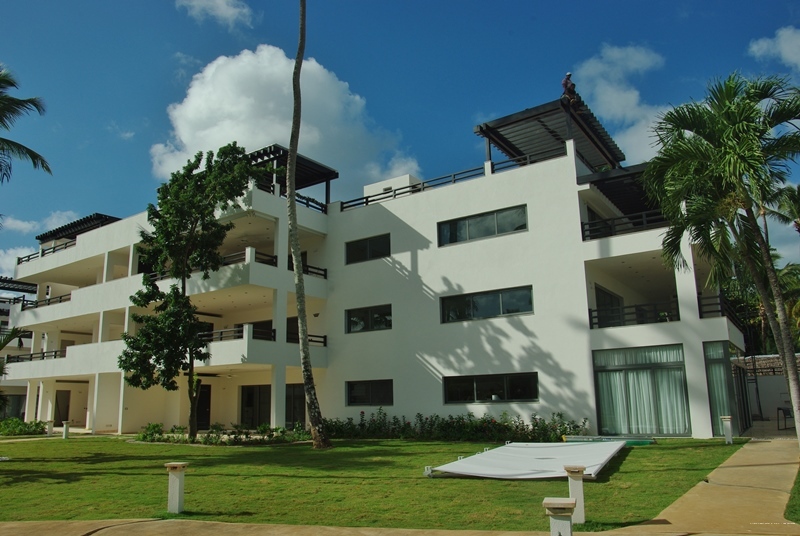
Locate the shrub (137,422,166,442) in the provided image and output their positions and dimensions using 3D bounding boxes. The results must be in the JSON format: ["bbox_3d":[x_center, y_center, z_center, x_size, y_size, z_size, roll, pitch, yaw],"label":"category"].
[{"bbox_3d":[-10.000,6.593,22.300,0.950,0.780,0.850,-10,-16,32],"label":"shrub"}]

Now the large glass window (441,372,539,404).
[{"bbox_3d":[3.485,4.721,21.589,4.030,1.110,0.160,-10,-15,34],"label":"large glass window"}]

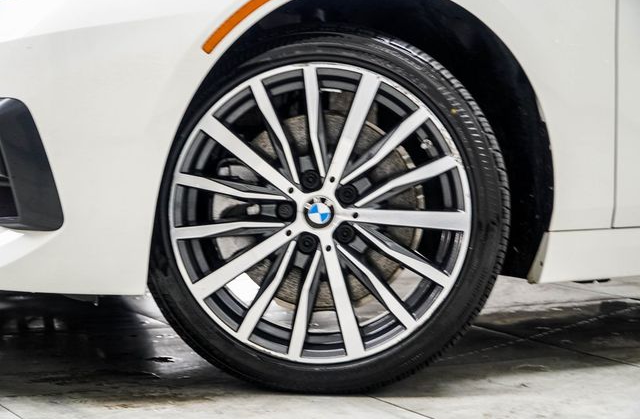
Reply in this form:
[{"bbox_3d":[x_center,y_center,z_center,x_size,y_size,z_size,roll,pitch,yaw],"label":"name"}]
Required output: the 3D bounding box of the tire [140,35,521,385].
[{"bbox_3d":[0.002,-0.003,2.477,0.640,0.635,0.226,0,5,1],"label":"tire"}]

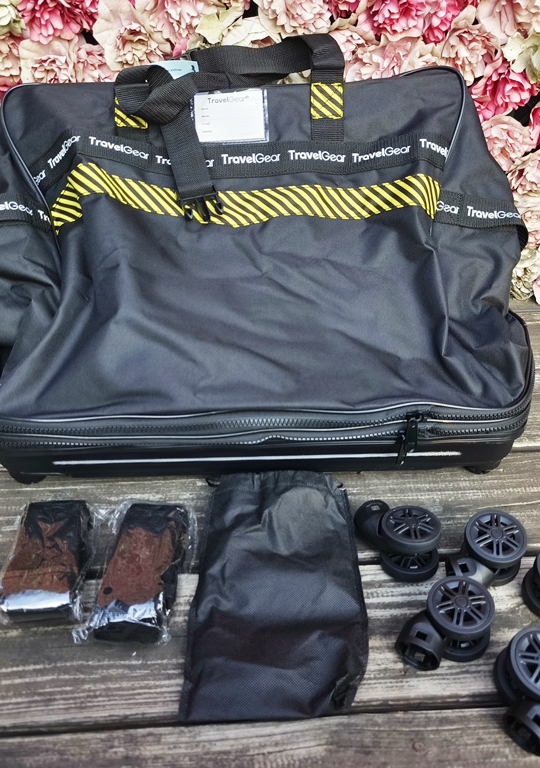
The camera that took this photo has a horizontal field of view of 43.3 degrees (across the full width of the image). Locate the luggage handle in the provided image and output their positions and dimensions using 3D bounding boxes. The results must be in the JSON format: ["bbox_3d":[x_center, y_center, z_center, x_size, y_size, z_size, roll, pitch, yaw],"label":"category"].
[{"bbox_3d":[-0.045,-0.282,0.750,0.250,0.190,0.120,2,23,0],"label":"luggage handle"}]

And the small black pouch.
[{"bbox_3d":[0.011,0.214,0.741,0.178,0.030,0.295,2,41,1],"label":"small black pouch"}]

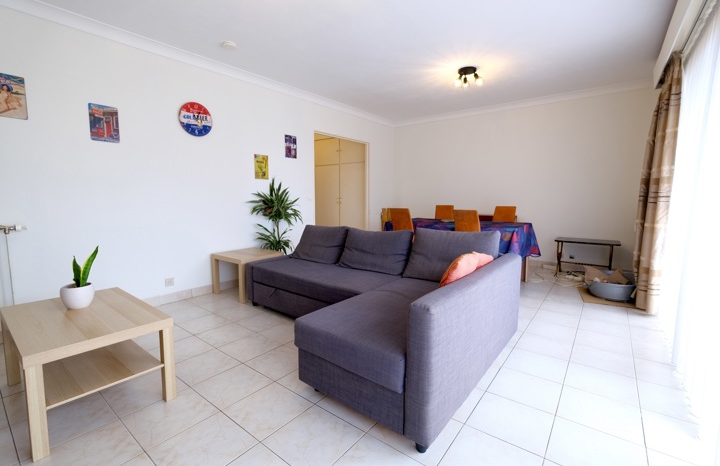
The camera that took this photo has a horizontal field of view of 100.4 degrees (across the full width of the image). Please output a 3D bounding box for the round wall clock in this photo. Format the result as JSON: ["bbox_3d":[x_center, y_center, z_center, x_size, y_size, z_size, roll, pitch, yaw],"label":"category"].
[{"bbox_3d":[-1.726,-1.206,3.186,0.035,0.346,0.333,5,8,38],"label":"round wall clock"}]

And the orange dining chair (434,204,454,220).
[{"bbox_3d":[1.276,0.037,4.902,0.390,0.940,0.490,5,8,38],"label":"orange dining chair"}]

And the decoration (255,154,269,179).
[{"bbox_3d":[-1.224,-0.828,3.764,0.015,0.295,0.200,6,9,39],"label":"decoration"}]

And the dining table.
[{"bbox_3d":[1.292,0.237,3.967,1.680,0.760,1.020,5,8,38],"label":"dining table"}]

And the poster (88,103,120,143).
[{"bbox_3d":[-2.194,-0.941,2.582,0.015,0.300,0.200,6,9,39],"label":"poster"}]

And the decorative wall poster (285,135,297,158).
[{"bbox_3d":[-0.942,-1.189,4.148,0.020,0.298,0.189,5,8,38],"label":"decorative wall poster"}]

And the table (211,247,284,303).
[{"bbox_3d":[-1.280,0.468,3.482,0.576,0.458,0.541,5,8,38],"label":"table"}]

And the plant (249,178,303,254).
[{"bbox_3d":[-0.991,-0.001,3.631,0.570,1.290,0.590,5,8,38],"label":"plant"}]

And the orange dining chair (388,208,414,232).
[{"bbox_3d":[0.637,0.158,3.849,0.390,0.940,0.490,5,8,38],"label":"orange dining chair"}]

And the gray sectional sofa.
[{"bbox_3d":[-0.153,0.396,2.483,2.323,0.838,1.510,5,8,38],"label":"gray sectional sofa"}]

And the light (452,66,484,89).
[{"bbox_3d":[1.230,-1.796,3.458,0.313,0.191,0.308,5,8,38],"label":"light"}]

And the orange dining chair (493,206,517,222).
[{"bbox_3d":[1.994,0.120,4.297,0.414,0.977,0.497,5,8,38],"label":"orange dining chair"}]

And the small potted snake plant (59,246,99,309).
[{"bbox_3d":[-1.600,0.253,1.705,0.150,0.335,0.155,5,8,38],"label":"small potted snake plant"}]

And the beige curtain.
[{"bbox_3d":[3.051,-0.462,3.144,0.192,2.410,0.745,5,8,38],"label":"beige curtain"}]

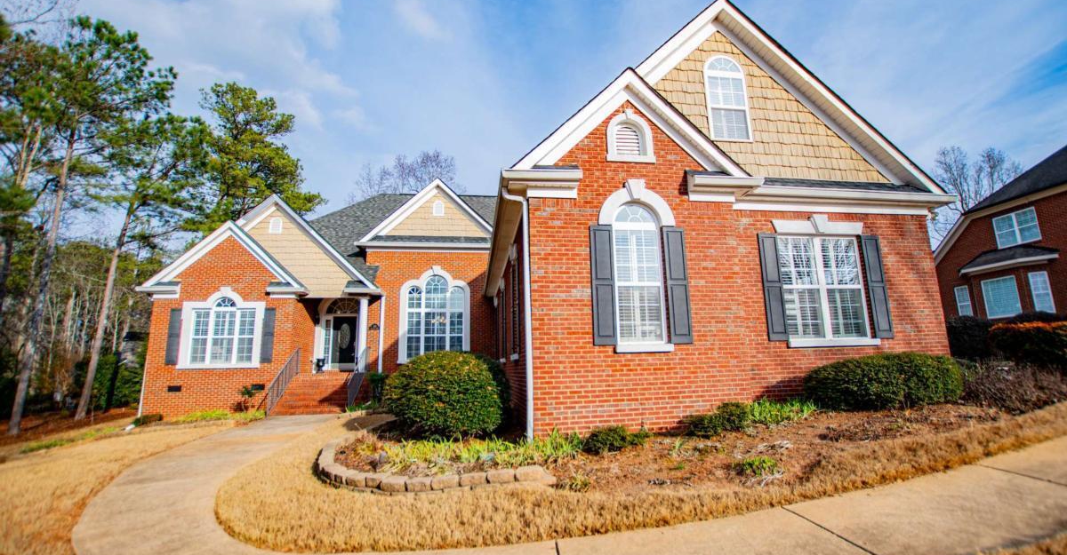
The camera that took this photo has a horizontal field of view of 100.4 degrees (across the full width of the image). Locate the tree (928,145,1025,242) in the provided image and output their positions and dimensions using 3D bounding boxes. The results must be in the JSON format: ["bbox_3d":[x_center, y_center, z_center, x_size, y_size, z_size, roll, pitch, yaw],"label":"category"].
[{"bbox_3d":[34.287,-1.892,33.734,6.000,15.200,6.000,0,-10,-9],"label":"tree"}]

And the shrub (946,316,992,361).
[{"bbox_3d":[20.263,2.868,20.774,1.700,2.050,1.800,-1,-10,-2],"label":"shrub"}]

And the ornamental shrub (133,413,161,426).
[{"bbox_3d":[-11.603,4.286,13.346,0.750,0.320,0.550,0,-10,-9],"label":"ornamental shrub"}]

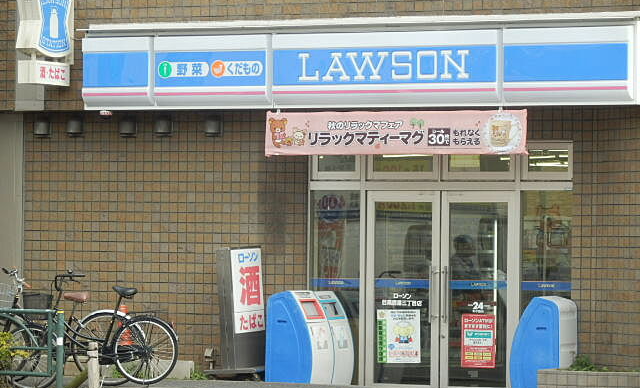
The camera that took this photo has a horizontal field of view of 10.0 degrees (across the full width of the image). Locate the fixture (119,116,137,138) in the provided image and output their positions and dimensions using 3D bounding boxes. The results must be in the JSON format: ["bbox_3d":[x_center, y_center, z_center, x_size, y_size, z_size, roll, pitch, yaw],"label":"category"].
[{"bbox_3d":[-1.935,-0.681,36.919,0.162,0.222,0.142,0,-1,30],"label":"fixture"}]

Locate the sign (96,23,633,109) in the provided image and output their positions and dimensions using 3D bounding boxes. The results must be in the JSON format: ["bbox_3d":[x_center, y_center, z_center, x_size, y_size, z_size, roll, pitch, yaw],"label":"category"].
[{"bbox_3d":[0.361,-1.272,37.314,6.328,0.812,0.340,0,-1,28],"label":"sign"}]

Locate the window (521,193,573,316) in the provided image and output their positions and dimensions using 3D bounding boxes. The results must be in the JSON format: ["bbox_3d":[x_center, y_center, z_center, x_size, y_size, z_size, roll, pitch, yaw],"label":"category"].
[{"bbox_3d":[2.146,0.924,34.697,0.548,1.914,0.081,0,-1,30],"label":"window"}]

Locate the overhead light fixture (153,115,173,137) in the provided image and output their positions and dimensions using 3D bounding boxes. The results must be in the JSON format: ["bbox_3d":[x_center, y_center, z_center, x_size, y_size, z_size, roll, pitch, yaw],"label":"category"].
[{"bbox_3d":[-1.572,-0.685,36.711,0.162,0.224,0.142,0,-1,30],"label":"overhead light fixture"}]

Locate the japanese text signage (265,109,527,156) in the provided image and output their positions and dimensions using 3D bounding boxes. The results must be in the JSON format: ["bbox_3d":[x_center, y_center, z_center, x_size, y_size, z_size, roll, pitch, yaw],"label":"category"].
[{"bbox_3d":[0.748,-0.612,36.992,2.971,0.447,0.030,0,-1,28],"label":"japanese text signage"}]

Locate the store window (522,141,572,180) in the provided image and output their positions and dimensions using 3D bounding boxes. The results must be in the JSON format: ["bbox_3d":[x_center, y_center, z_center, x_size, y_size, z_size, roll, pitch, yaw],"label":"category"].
[{"bbox_3d":[2.333,-0.342,37.593,0.581,0.406,0.080,0,-1,28],"label":"store window"}]

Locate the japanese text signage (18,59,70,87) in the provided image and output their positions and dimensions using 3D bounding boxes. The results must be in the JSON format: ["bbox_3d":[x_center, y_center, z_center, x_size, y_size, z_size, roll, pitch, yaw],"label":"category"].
[{"bbox_3d":[-2.750,-1.197,36.534,0.215,0.222,0.600,0,-1,30],"label":"japanese text signage"}]

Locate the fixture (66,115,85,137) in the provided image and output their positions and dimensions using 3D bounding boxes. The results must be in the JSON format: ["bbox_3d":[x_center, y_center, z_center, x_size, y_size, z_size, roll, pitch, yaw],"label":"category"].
[{"bbox_3d":[-2.631,-0.716,39.396,0.165,0.225,0.175,0,-1,28],"label":"fixture"}]

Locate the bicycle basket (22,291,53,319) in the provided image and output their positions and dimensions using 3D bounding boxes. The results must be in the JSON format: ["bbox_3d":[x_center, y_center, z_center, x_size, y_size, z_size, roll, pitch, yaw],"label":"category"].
[{"bbox_3d":[-2.897,1.145,37.600,0.300,0.270,0.350,1,-1,-9],"label":"bicycle basket"}]

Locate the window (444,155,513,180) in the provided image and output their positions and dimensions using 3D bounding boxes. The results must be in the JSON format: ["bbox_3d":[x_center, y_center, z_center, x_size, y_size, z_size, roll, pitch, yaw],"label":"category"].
[{"bbox_3d":[1.521,-0.314,35.075,0.787,0.369,0.081,0,-1,30],"label":"window"}]

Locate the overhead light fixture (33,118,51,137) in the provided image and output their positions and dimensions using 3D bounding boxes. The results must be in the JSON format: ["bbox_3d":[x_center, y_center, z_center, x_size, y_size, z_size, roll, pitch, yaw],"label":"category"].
[{"bbox_3d":[-3.013,-0.719,39.601,0.165,0.225,0.175,0,-1,28],"label":"overhead light fixture"}]

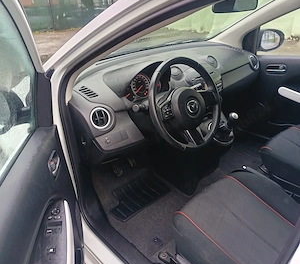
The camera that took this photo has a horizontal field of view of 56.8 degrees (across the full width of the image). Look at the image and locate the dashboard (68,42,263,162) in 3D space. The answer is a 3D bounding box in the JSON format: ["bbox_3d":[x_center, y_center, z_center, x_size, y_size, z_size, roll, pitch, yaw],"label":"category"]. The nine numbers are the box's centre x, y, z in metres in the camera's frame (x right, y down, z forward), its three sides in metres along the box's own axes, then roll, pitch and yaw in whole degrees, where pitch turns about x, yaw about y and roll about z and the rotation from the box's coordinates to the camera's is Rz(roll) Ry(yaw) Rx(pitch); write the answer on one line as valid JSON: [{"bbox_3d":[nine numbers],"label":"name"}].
[{"bbox_3d":[0.134,-0.286,1.639,1.380,0.420,0.480,-24,34,-36],"label":"dashboard"}]

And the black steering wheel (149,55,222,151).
[{"bbox_3d":[0.141,-0.115,1.125,0.370,0.370,0.110,-24,8,-36],"label":"black steering wheel"}]

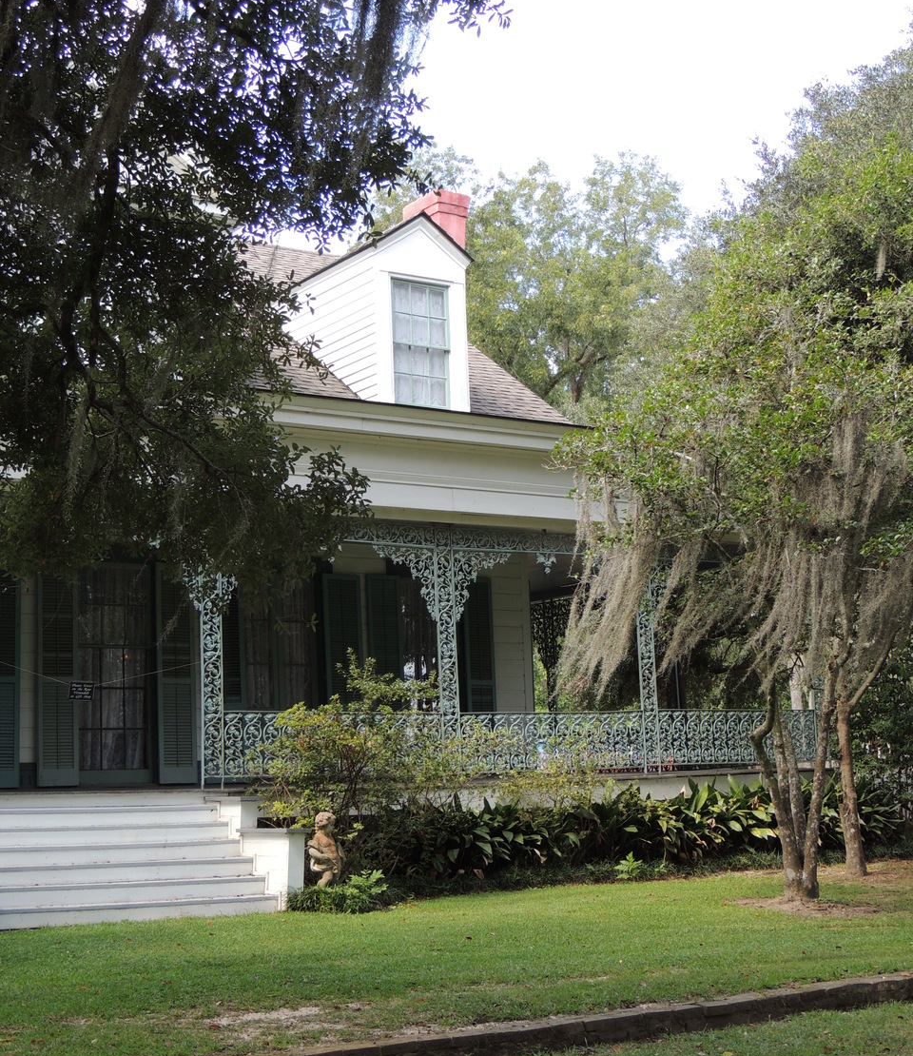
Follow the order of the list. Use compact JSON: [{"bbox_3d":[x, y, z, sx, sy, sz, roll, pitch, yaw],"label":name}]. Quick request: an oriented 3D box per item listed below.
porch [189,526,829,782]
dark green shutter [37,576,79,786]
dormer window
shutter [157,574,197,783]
[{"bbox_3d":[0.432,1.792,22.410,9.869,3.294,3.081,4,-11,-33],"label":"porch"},{"bbox_3d":[-4.948,1.798,20.611,0.523,2.802,0.051,4,-11,-33],"label":"dark green shutter"},{"bbox_3d":[-0.466,-2.477,22.485,0.958,1.803,0.128,4,-11,-33],"label":"dormer window"},{"bbox_3d":[-3.612,1.897,21.483,0.526,2.806,0.051,4,-11,-33],"label":"shutter"}]

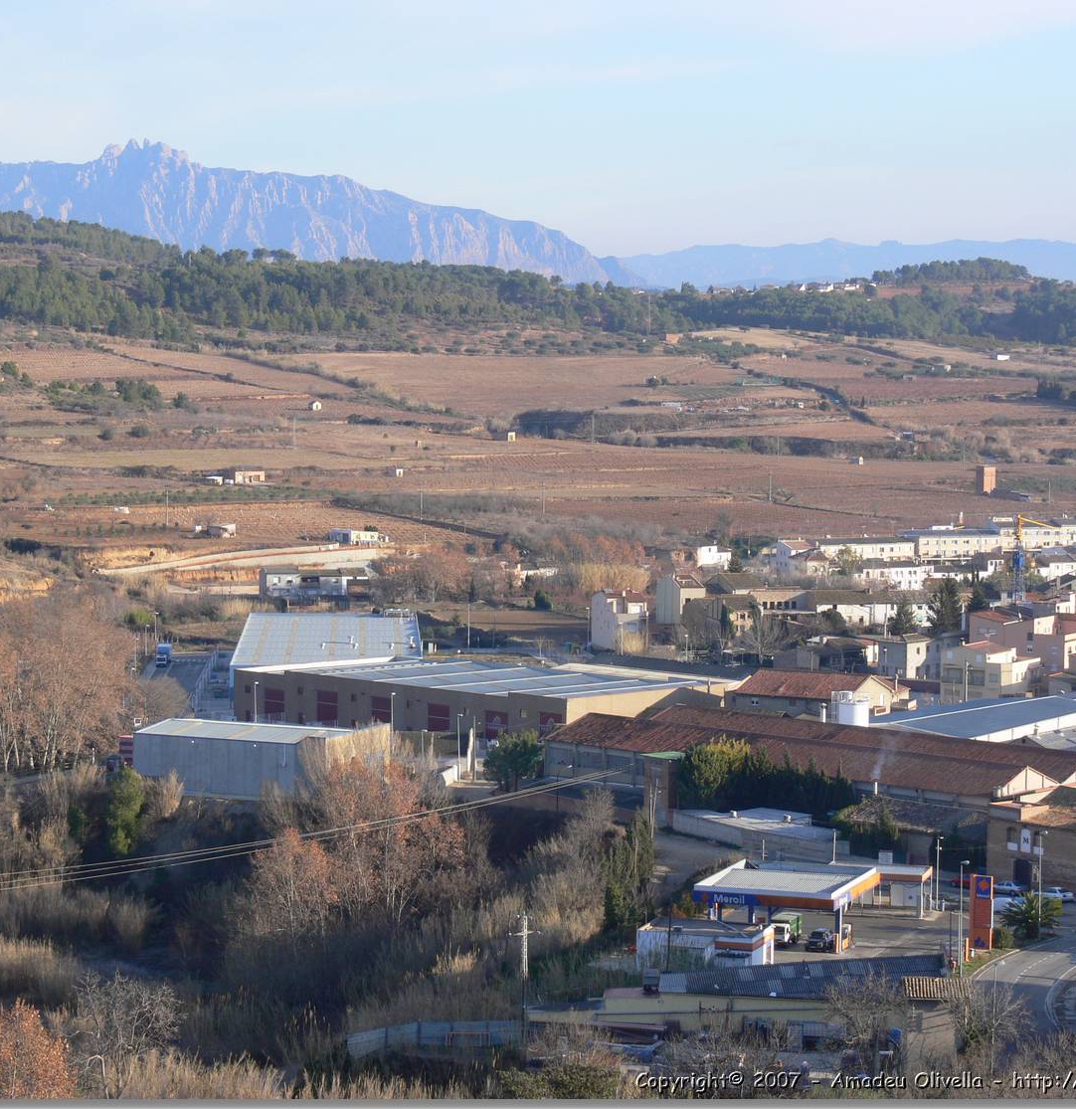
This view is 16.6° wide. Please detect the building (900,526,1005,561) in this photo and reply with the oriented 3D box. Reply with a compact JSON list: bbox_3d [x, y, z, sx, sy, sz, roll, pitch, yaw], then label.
[{"bbox_3d":[112.830,-3.220,1001.660,25.500,8.200,11.500,-1,4,-20],"label":"building"}]

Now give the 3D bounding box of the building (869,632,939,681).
[{"bbox_3d":[63.802,17.530,637.557,7.000,7.300,9.300,3,5,42],"label":"building"}]

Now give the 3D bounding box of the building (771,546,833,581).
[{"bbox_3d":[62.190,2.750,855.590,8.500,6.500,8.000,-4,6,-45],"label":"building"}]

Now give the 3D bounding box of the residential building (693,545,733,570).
[{"bbox_3d":[42.080,0.570,894.400,7.800,6.000,7.000,-1,4,-20],"label":"residential building"}]

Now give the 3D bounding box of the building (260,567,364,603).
[{"bbox_3d":[-48.650,6.120,795.890,21.300,6.300,8.000,-1,4,-12],"label":"building"}]

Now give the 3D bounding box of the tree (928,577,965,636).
[{"bbox_3d":[85.690,10.770,772.320,7.200,12.100,7.200,0,4,0],"label":"tree"}]

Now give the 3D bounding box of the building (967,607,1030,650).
[{"bbox_3d":[77.570,15.760,617.150,6.800,11.000,8.800,4,5,42],"label":"building"}]

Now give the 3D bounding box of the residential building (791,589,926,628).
[{"bbox_3d":[70.550,11.930,810.570,27.500,8.000,12.500,-1,4,-8],"label":"residential building"}]

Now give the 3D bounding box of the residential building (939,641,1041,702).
[{"bbox_3d":[71.570,18.290,582.310,11.200,9.200,10.500,4,5,42],"label":"residential building"}]

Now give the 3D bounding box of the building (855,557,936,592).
[{"bbox_3d":[86.514,4.715,901.883,19.500,7.400,7.500,-1,4,-22],"label":"building"}]

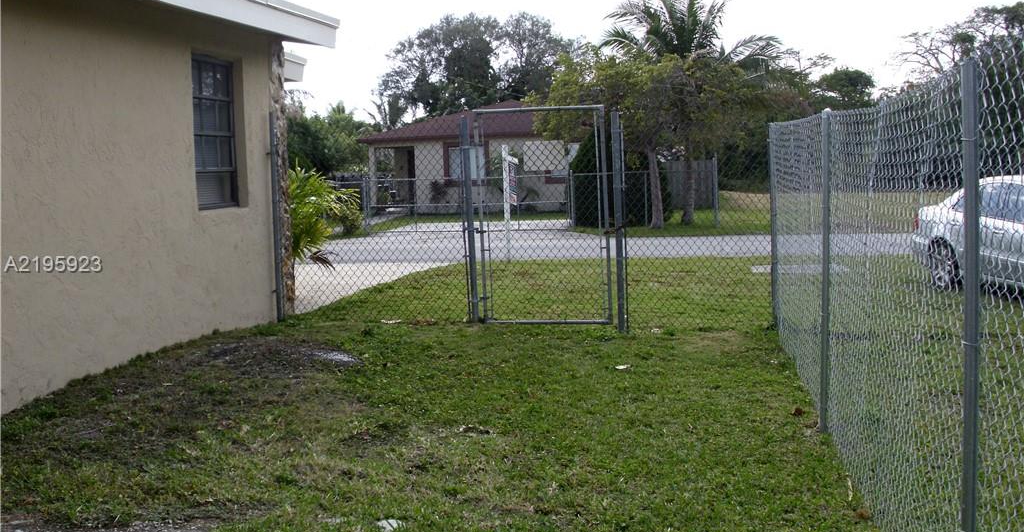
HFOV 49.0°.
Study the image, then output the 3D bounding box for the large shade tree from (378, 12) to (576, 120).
[{"bbox_3d":[-1.728,-7.936,55.504,9.864,8.825,8.878,-1,5,0],"label":"large shade tree"}]

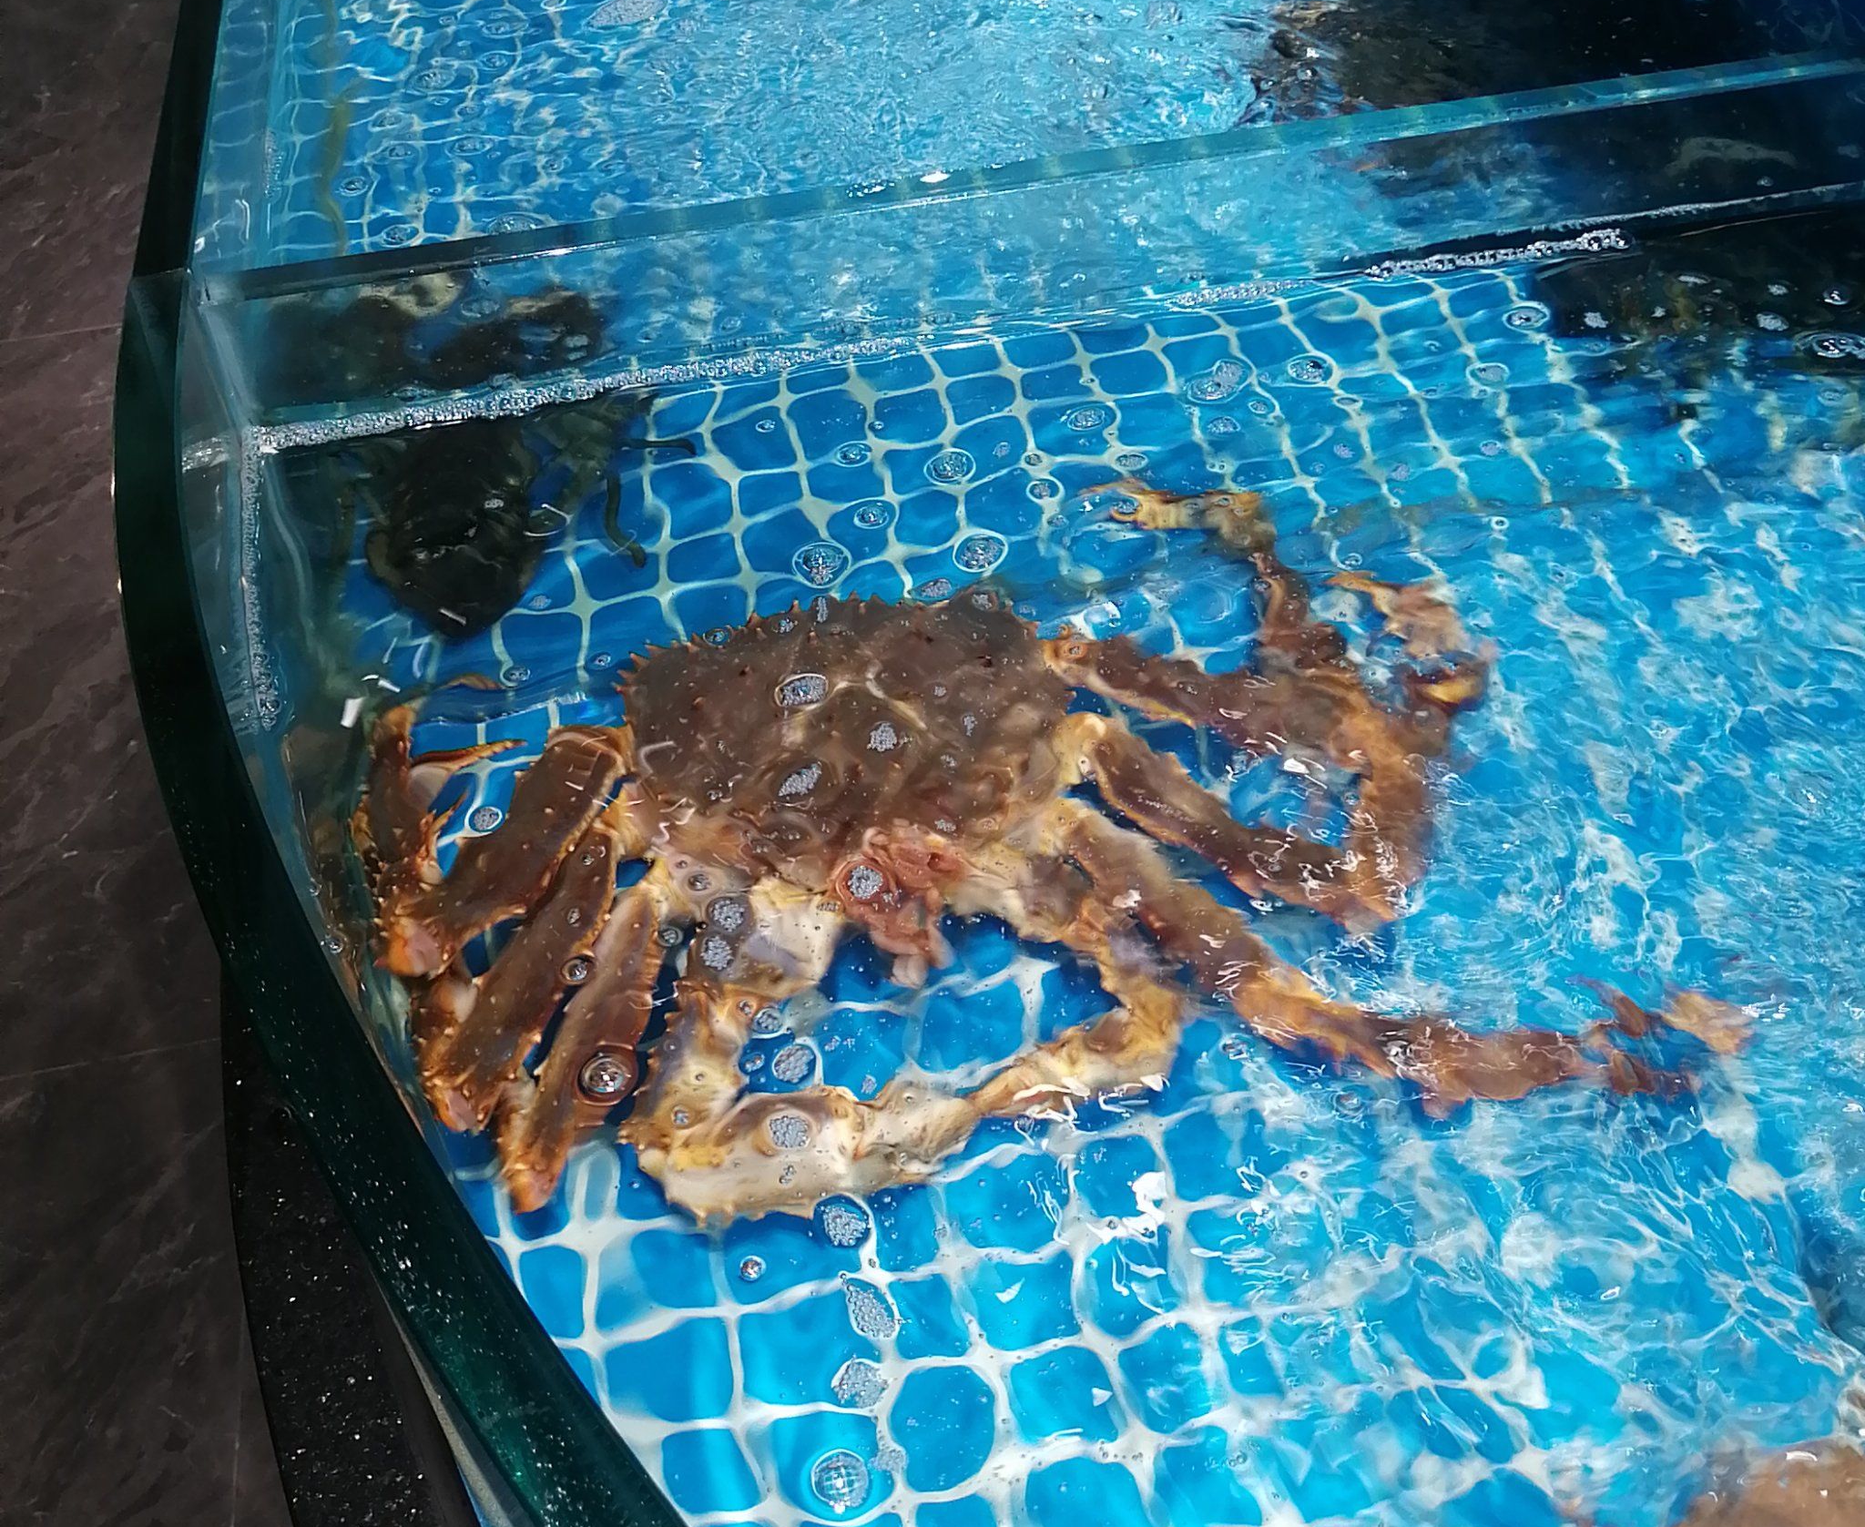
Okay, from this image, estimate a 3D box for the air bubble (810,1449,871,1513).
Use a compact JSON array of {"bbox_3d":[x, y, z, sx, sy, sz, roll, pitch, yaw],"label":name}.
[{"bbox_3d":[-0.027,0.207,0.560,0.018,0.011,0.018,-3,45,0],"label":"air bubble"}]

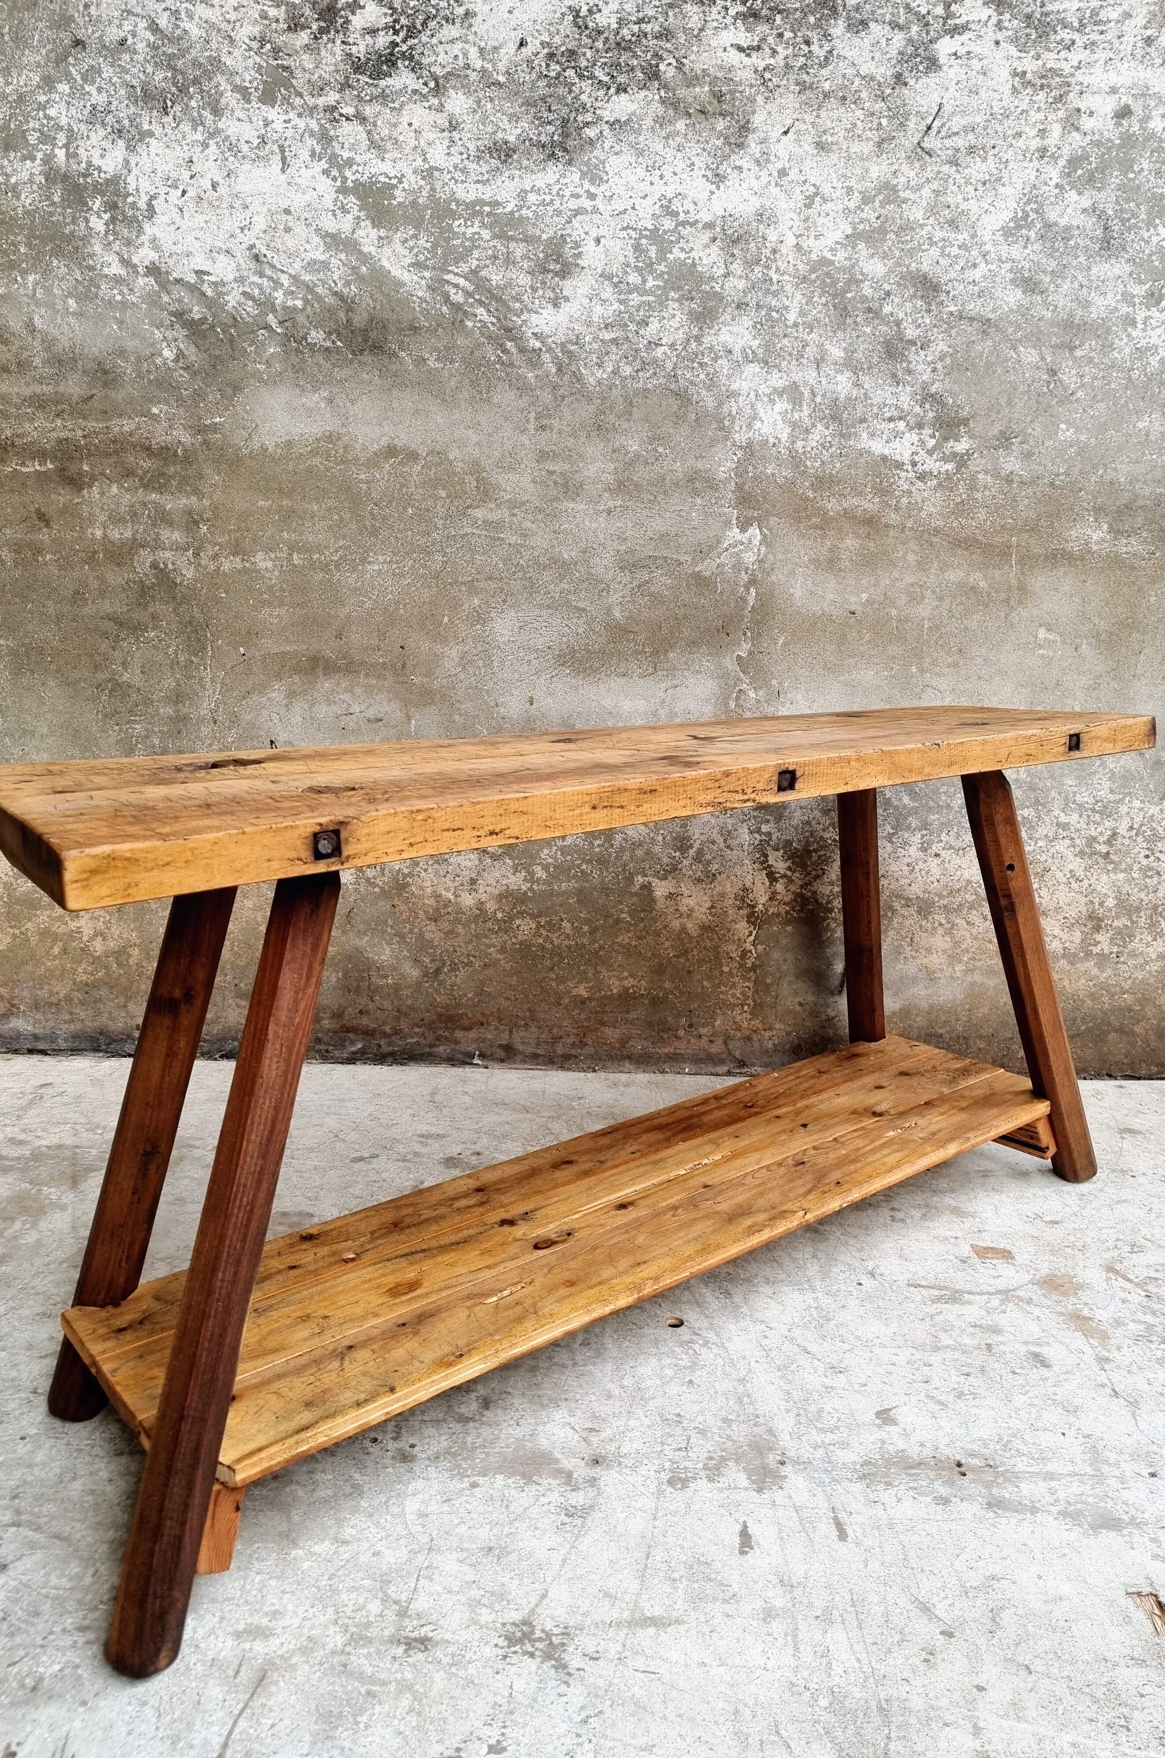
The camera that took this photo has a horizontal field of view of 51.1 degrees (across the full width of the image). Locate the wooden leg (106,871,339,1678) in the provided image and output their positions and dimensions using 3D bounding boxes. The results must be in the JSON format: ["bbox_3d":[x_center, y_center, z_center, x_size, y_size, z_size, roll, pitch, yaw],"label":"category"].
[{"bbox_3d":[-0.334,0.349,1.157,0.065,0.788,0.065,14,-3,-41],"label":"wooden leg"}]

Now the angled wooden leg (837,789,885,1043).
[{"bbox_3d":[0.513,0.094,2.225,0.065,0.779,0.065,-29,34,-30],"label":"angled wooden leg"}]

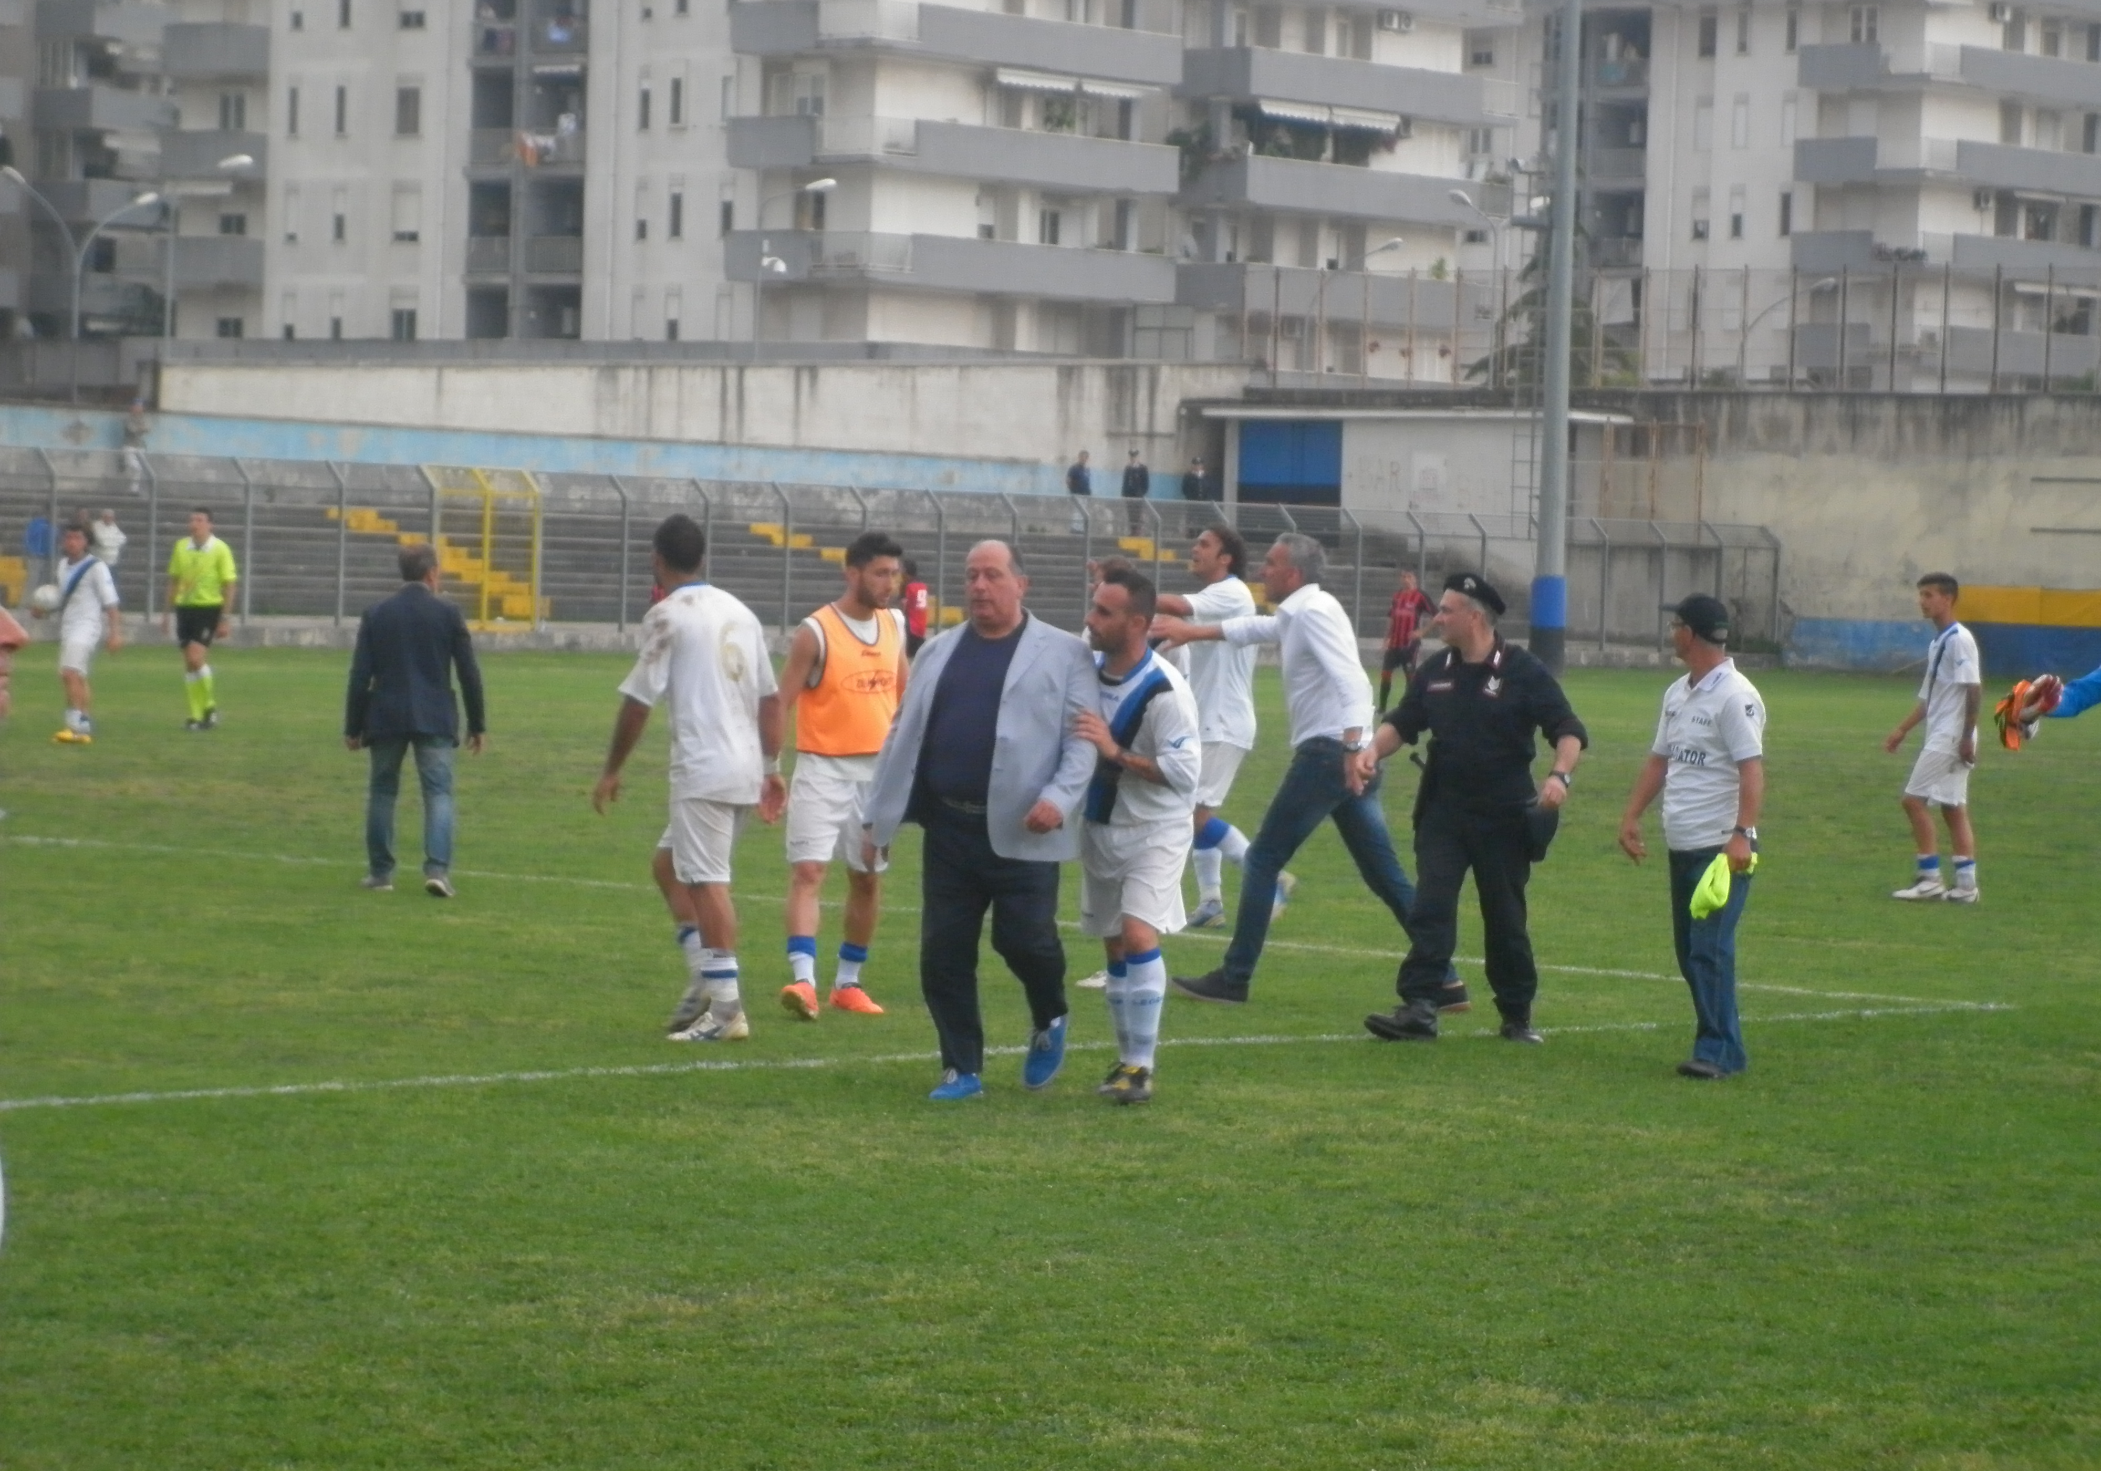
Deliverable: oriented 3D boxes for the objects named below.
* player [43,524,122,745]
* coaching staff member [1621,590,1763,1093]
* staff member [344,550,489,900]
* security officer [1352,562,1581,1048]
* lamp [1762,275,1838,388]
[{"bbox_3d":[-7.541,-0.806,52.974,0.520,1.704,0.450,2,2,23],"label":"player"},{"bbox_3d":[2.252,0.345,23.825,0.500,1.677,0.430,3,2,41],"label":"coaching staff member"},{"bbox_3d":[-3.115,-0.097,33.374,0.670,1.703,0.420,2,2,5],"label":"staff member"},{"bbox_3d":[1.581,0.262,25.424,0.740,1.726,0.580,2,2,22],"label":"security officer"},{"bbox_3d":[18.999,-7.514,175.128,2.400,8.600,0.400,2,2,14],"label":"lamp"}]

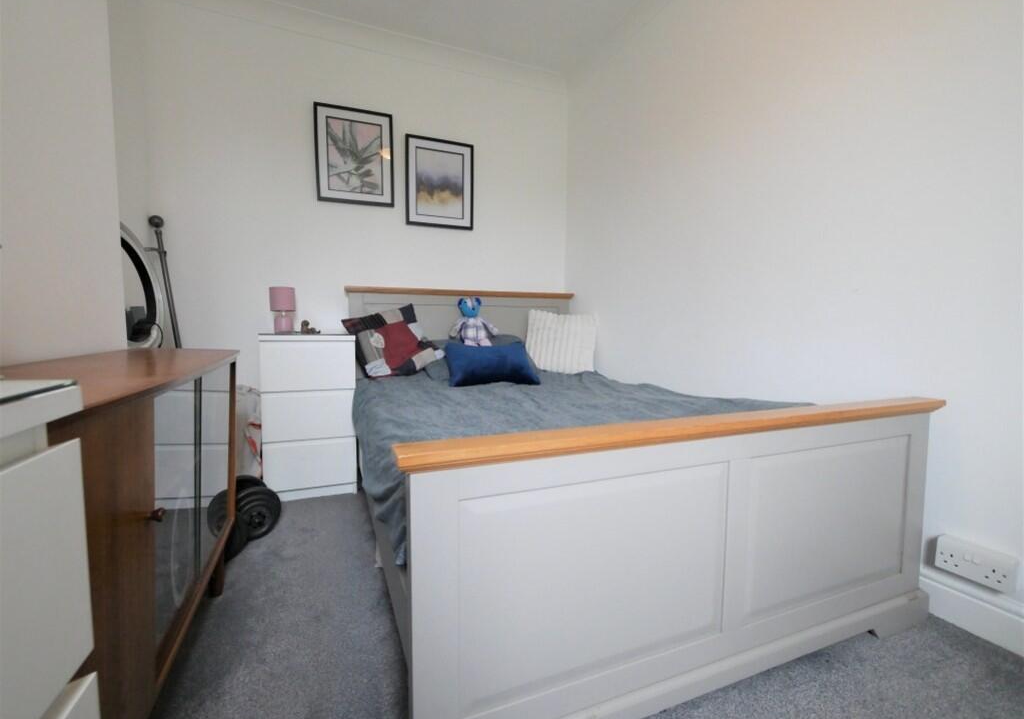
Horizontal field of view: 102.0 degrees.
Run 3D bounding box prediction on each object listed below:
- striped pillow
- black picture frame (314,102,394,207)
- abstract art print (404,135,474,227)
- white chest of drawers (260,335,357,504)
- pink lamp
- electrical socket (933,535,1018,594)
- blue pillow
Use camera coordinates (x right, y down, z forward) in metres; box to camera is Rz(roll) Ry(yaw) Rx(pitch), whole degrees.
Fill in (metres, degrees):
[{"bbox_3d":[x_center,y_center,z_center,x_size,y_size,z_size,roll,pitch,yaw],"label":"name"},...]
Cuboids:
[{"bbox_3d":[0.327,-0.111,2.714,0.430,0.410,0.140,0,-14,-2],"label":"striped pillow"},{"bbox_3d":[-0.957,-1.241,2.547,0.443,0.567,0.020,-1,4,-22],"label":"black picture frame"},{"bbox_3d":[-0.473,-1.159,2.747,0.442,0.565,0.020,-1,4,-22],"label":"abstract art print"},{"bbox_3d":[-1.043,0.270,2.233,0.413,0.795,0.480,-1,4,-17],"label":"white chest of drawers"},{"bbox_3d":[-1.176,-0.254,2.126,0.120,0.240,0.120,-1,4,-22],"label":"pink lamp"},{"bbox_3d":[1.241,0.541,1.104,0.038,0.086,0.145,-1,4,-22],"label":"electrical socket"},{"bbox_3d":[-0.106,0.024,2.197,0.450,0.285,0.135,-1,-38,-12],"label":"blue pillow"}]

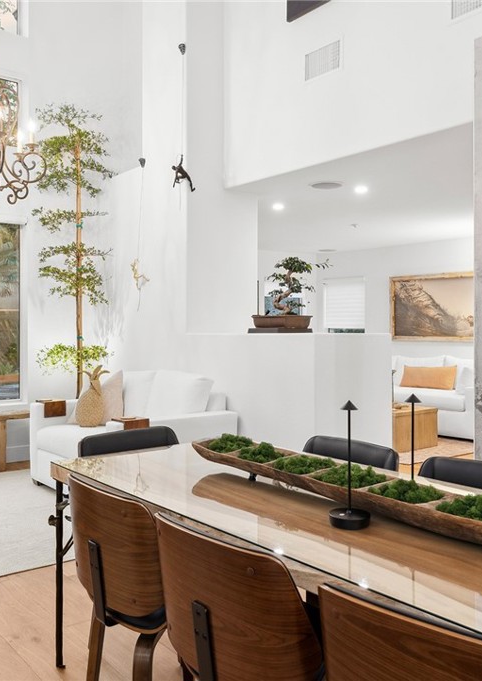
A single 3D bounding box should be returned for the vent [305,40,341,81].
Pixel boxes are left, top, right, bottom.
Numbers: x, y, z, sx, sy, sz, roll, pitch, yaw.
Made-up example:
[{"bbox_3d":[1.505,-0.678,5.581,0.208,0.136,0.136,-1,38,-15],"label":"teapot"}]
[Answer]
[{"bbox_3d":[0.569,-1.967,4.606,0.030,0.210,0.355,-1,1,-39],"label":"vent"}]

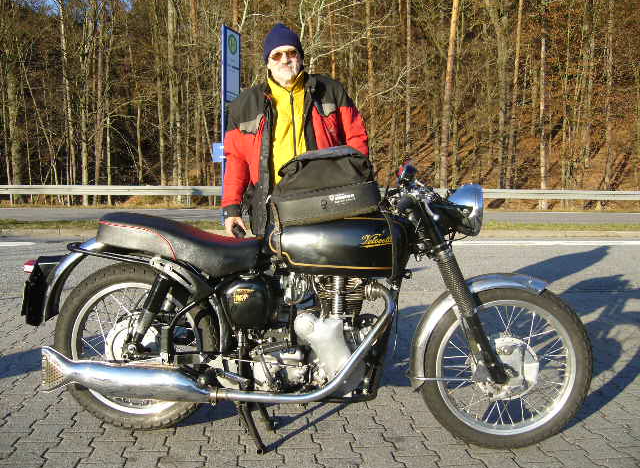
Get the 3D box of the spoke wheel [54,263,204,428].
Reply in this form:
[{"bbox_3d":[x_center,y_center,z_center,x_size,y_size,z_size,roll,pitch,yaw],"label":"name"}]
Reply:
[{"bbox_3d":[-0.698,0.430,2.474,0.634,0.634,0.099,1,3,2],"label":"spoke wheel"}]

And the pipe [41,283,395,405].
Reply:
[{"bbox_3d":[-0.366,0.383,2.308,1.242,0.413,0.238,1,3,2],"label":"pipe"}]

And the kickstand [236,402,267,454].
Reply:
[{"bbox_3d":[-0.254,0.694,2.365,0.109,0.238,0.059,1,3,2],"label":"kickstand"}]

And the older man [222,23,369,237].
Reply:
[{"bbox_3d":[-0.112,-0.064,2.839,0.634,1.700,0.376,0,3,-2],"label":"older man"}]

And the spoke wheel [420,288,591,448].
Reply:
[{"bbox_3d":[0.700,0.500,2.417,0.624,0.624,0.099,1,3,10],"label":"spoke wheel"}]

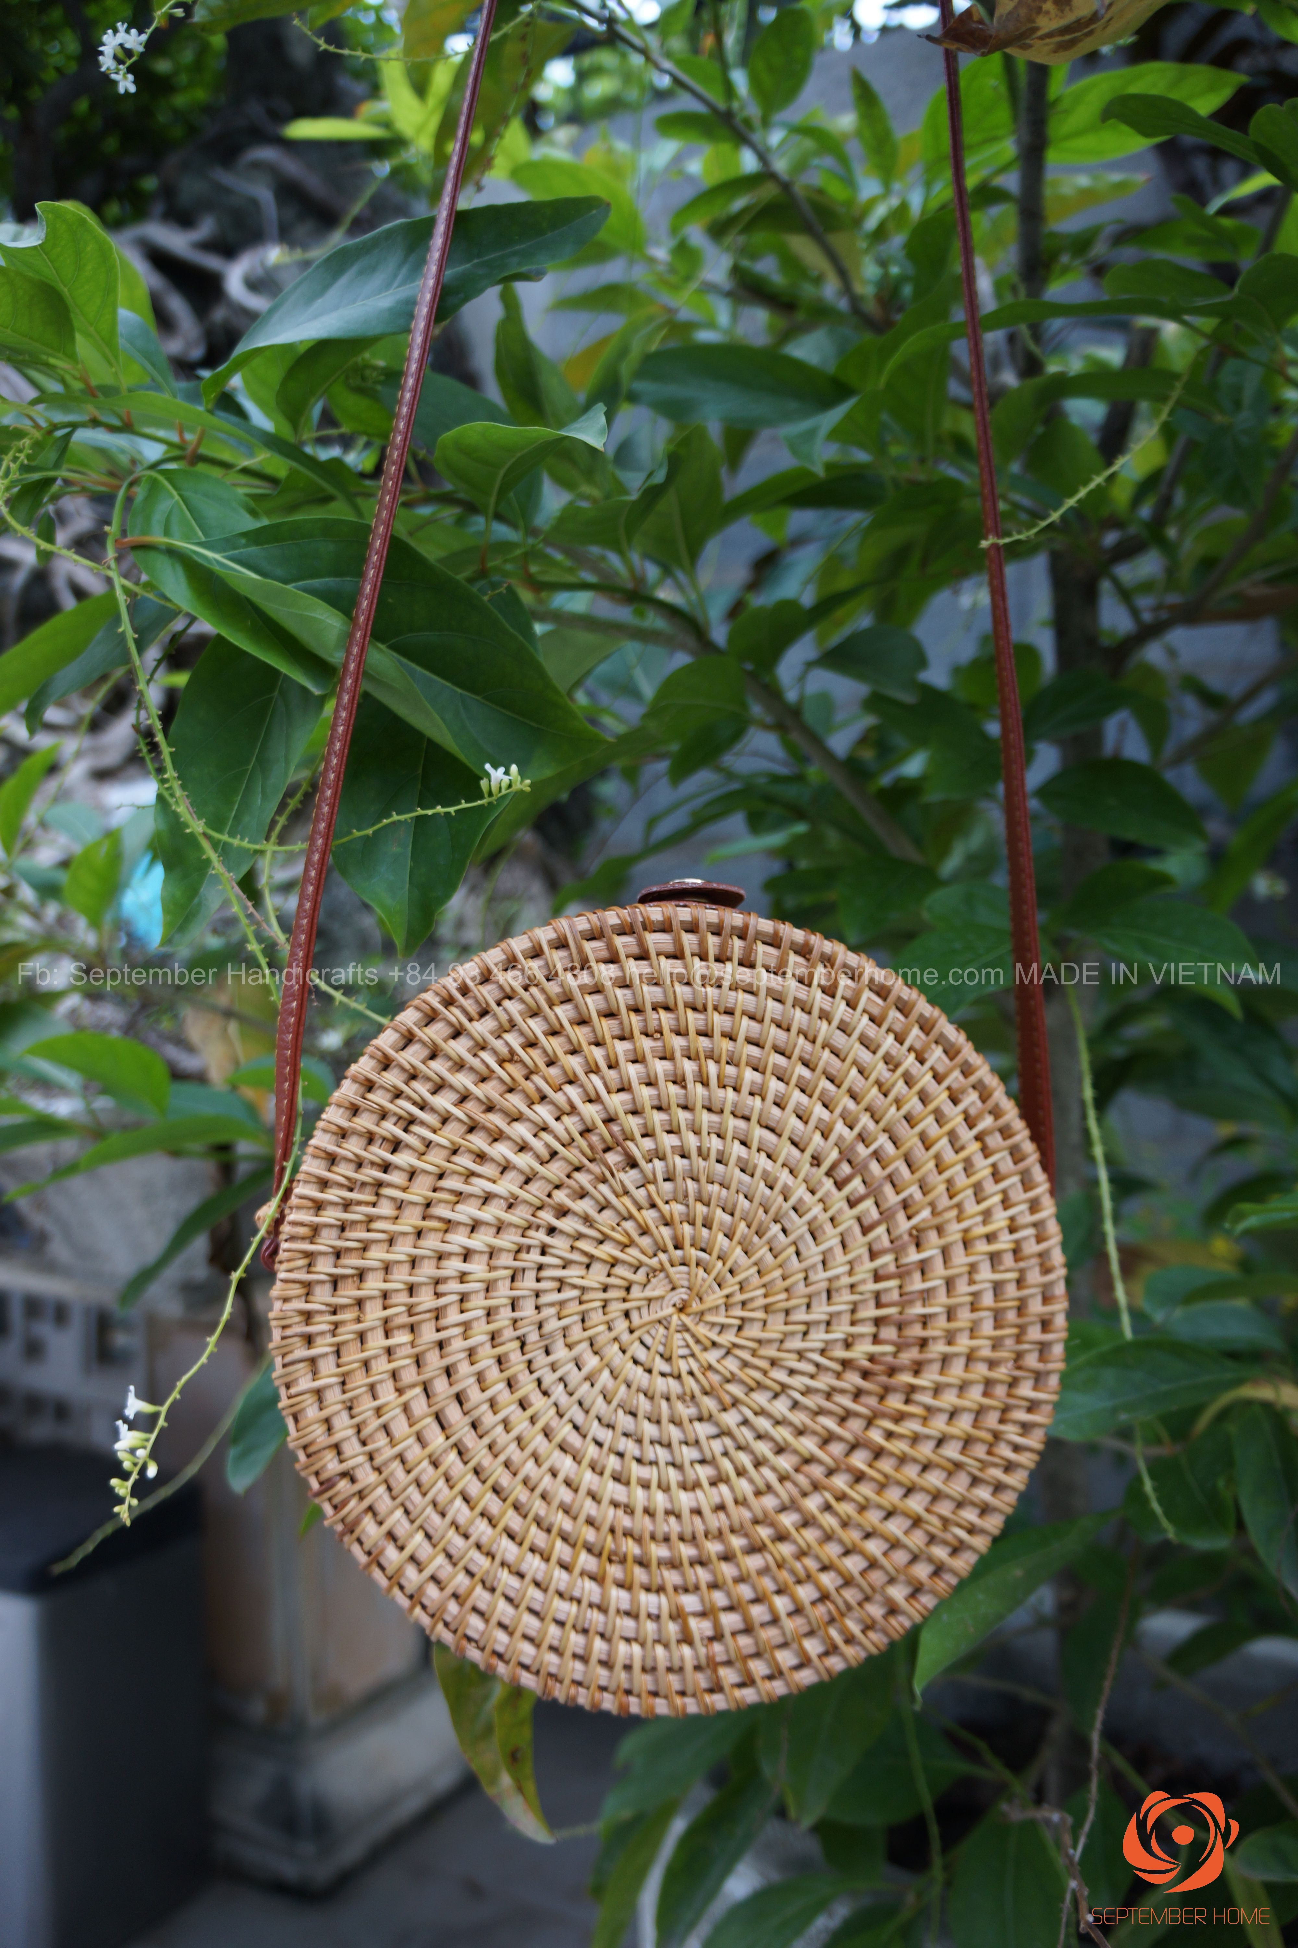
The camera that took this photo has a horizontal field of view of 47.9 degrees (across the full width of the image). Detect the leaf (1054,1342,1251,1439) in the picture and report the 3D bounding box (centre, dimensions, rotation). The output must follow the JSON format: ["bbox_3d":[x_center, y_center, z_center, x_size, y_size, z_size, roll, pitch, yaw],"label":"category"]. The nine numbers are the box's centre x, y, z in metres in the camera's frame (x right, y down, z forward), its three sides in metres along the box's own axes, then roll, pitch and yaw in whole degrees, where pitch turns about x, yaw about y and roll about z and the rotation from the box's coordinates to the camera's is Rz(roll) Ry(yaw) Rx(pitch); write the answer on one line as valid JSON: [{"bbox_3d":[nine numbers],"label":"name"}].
[{"bbox_3d":[0.211,0.177,0.620,0.095,0.018,0.042,-15,42,-9],"label":"leaf"}]

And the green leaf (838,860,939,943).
[{"bbox_3d":[0.131,-0.040,0.800,0.055,0.038,0.025,-23,-24,-5],"label":"green leaf"}]

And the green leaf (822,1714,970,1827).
[{"bbox_3d":[0.125,0.420,0.770,0.090,0.056,0.018,-13,-36,-12],"label":"green leaf"}]

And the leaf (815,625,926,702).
[{"bbox_3d":[0.124,-0.174,0.820,0.065,0.041,0.022,9,-19,8],"label":"leaf"}]

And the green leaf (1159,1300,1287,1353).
[{"bbox_3d":[0.354,0.216,0.900,0.079,0.025,0.039,-1,47,9],"label":"green leaf"}]

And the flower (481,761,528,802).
[{"bbox_3d":[-0.043,-0.058,0.440,0.014,0.011,0.010,0,3,0],"label":"flower"}]

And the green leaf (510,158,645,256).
[{"bbox_3d":[-0.045,-0.487,0.930,0.085,0.045,0.028,33,-7,3],"label":"green leaf"}]

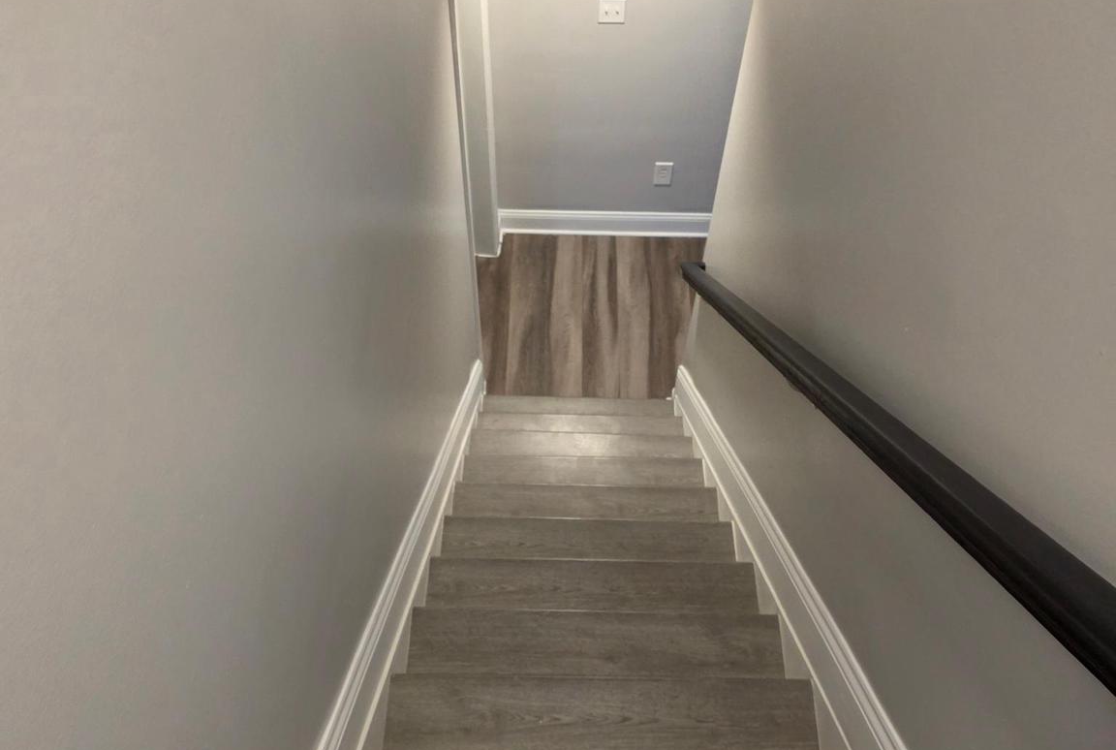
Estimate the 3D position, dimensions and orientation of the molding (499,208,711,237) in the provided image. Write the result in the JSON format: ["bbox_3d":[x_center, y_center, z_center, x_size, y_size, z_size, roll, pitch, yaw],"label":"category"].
[{"bbox_3d":[0.244,-0.773,5.037,1.073,0.165,0.020,1,56,0],"label":"molding"}]

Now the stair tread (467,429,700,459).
[{"bbox_3d":[0.089,0.333,3.661,0.842,0.035,0.240,1,56,0],"label":"stair tread"}]

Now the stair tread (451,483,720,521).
[{"bbox_3d":[0.087,0.460,3.083,0.842,0.035,0.240,1,56,0],"label":"stair tread"}]

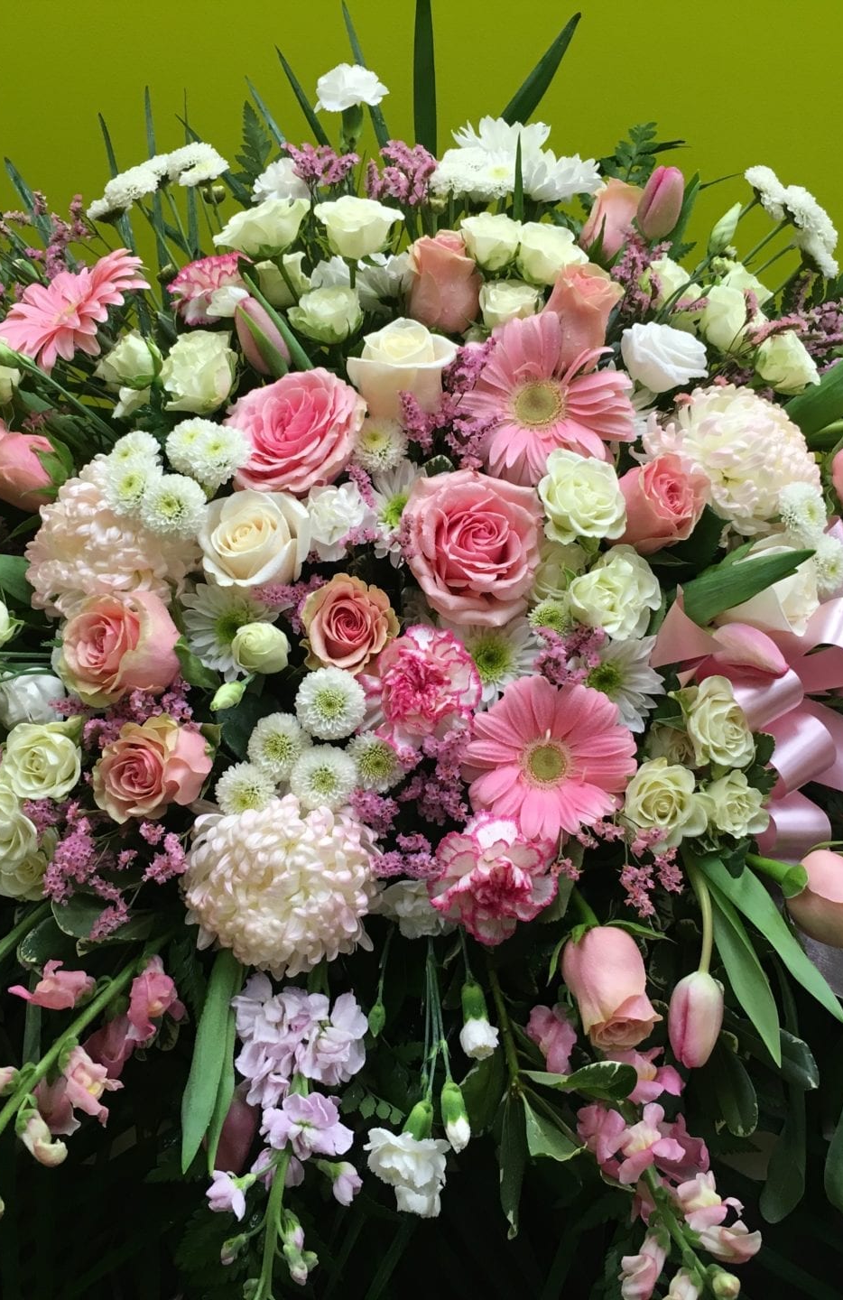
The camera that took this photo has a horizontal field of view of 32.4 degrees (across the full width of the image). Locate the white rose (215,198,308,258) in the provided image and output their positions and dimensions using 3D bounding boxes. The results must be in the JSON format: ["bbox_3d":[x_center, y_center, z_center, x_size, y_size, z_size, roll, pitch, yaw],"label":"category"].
[{"bbox_3d":[-0.106,-0.280,0.965,0.058,0.038,0.050,-12,12,-3],"label":"white rose"}]

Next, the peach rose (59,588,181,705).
[{"bbox_3d":[-0.165,-0.001,0.790,0.059,0.059,0.053,10,-2,24],"label":"peach rose"}]

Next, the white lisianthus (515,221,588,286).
[{"bbox_3d":[0.083,-0.247,0.915,0.045,0.037,0.045,10,33,0],"label":"white lisianthus"}]

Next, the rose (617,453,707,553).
[{"bbox_3d":[0.136,-0.083,0.820,0.046,0.053,0.052,-16,2,-32],"label":"rose"}]

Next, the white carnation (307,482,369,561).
[{"bbox_3d":[-0.048,-0.073,0.832,0.040,0.035,0.040,-3,60,-5],"label":"white carnation"}]

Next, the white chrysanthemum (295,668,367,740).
[{"bbox_3d":[-0.051,0.031,0.820,0.041,0.041,0.026,0,-12,3],"label":"white chrysanthemum"}]

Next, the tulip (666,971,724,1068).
[{"bbox_3d":[0.151,0.204,0.800,0.029,0.054,0.029,3,2,0],"label":"tulip"}]

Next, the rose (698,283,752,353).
[{"bbox_3d":[0.203,-0.222,0.970,0.040,0.043,0.040,-2,21,12],"label":"rose"}]

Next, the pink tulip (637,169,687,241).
[{"bbox_3d":[0.164,-0.305,0.995,0.031,0.051,0.031,13,0,0],"label":"pink tulip"}]

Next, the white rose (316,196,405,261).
[{"bbox_3d":[-0.041,-0.273,0.940,0.056,0.041,0.056,1,31,0],"label":"white rose"}]

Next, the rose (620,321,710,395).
[{"bbox_3d":[0.151,-0.180,0.900,0.054,0.042,0.054,30,45,0],"label":"rose"}]

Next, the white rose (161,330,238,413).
[{"bbox_3d":[-0.137,-0.172,0.900,0.049,0.041,0.049,-12,58,20],"label":"white rose"}]

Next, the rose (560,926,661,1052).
[{"bbox_3d":[0.102,0.183,0.785,0.051,0.050,0.064,-16,59,4],"label":"rose"}]

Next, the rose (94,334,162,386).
[{"bbox_3d":[-0.192,-0.190,0.950,0.042,0.036,0.040,-31,21,-4],"label":"rose"}]

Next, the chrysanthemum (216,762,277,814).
[{"bbox_3d":[-0.099,0.079,0.825,0.037,0.035,0.027,5,-13,13],"label":"chrysanthemum"}]

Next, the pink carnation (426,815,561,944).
[{"bbox_3d":[0.038,0.123,0.785,0.069,0.069,0.047,0,3,-2],"label":"pink carnation"}]

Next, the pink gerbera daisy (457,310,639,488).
[{"bbox_3d":[0.074,-0.150,0.870,0.107,0.107,0.036,0,-15,0],"label":"pink gerbera daisy"}]

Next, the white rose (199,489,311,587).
[{"bbox_3d":[-0.093,-0.062,0.810,0.060,0.053,0.050,4,-13,10],"label":"white rose"}]

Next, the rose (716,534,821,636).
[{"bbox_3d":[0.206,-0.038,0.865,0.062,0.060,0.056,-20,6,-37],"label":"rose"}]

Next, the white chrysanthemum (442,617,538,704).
[{"bbox_3d":[0.044,0.006,0.920,0.064,0.064,0.023,0,-3,0],"label":"white chrysanthemum"}]

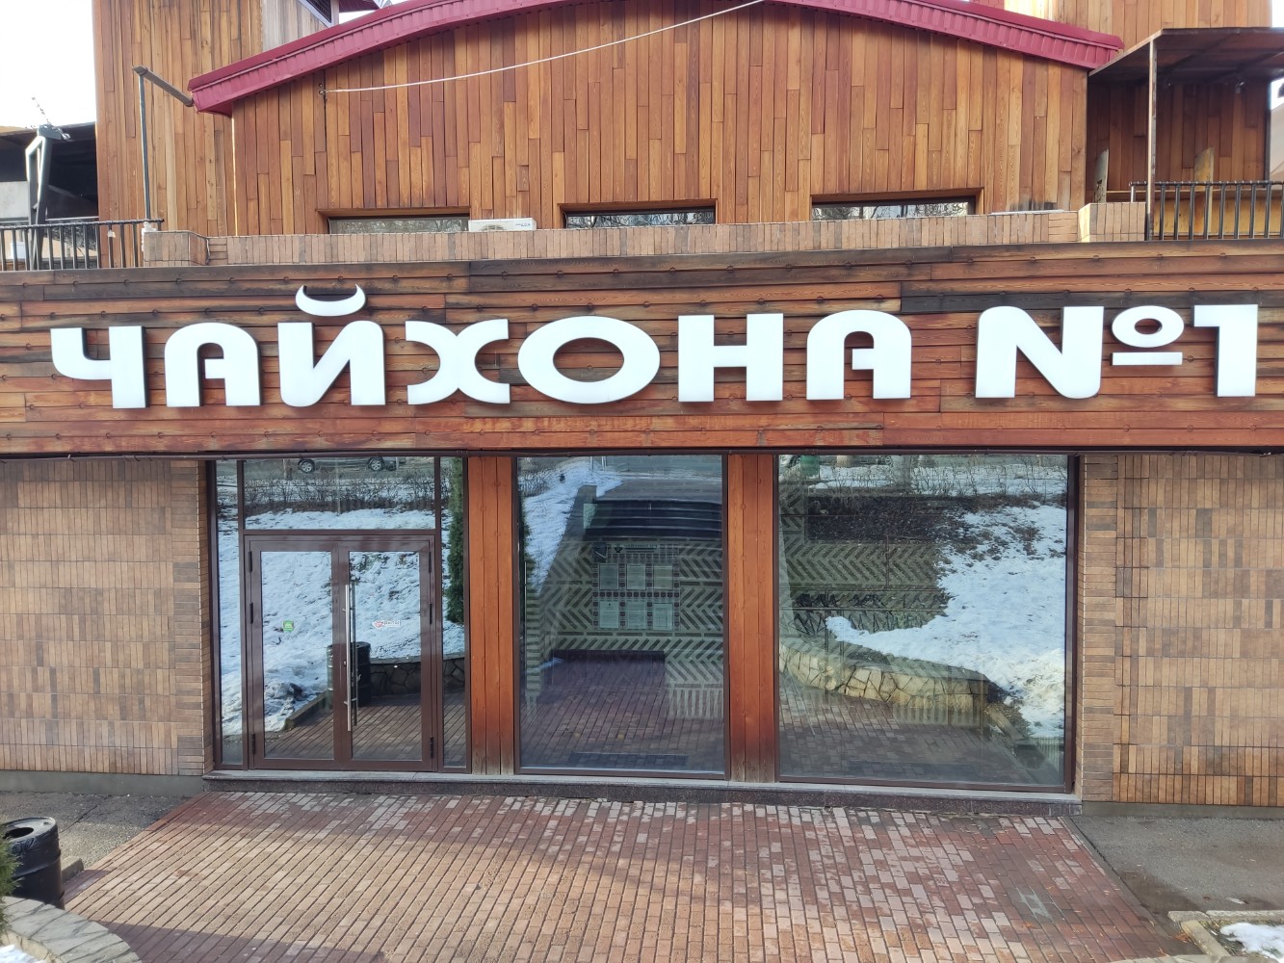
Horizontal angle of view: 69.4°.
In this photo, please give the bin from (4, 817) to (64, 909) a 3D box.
[{"bbox_3d":[-4.378,2.805,6.422,0.565,0.780,0.565,0,2,5],"label":"bin"}]

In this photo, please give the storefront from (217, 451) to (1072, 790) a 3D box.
[{"bbox_3d":[-0.152,1.290,8.893,8.289,3.196,0.200,0,2,5],"label":"storefront"}]

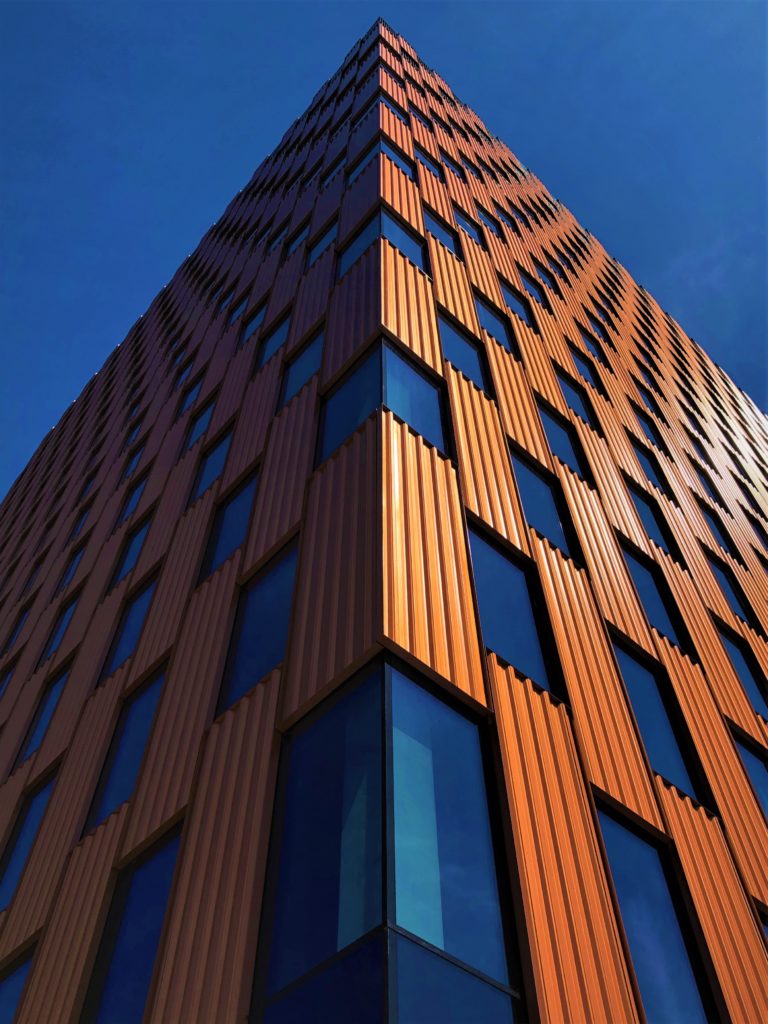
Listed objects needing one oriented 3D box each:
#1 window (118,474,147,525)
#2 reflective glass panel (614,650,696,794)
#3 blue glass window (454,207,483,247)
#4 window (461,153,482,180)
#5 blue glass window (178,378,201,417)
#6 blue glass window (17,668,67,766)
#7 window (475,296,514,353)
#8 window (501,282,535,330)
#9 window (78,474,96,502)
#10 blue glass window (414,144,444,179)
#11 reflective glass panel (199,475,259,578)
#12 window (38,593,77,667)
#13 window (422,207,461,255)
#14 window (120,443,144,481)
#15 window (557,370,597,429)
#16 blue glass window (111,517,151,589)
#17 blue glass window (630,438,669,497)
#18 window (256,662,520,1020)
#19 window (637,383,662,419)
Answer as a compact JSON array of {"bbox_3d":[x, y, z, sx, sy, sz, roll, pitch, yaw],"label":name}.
[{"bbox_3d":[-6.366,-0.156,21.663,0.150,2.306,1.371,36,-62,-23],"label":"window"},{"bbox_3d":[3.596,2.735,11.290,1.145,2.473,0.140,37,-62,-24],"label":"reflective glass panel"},{"bbox_3d":[2.366,-8.129,23.632,1.220,2.350,0.200,35,-61,-23],"label":"blue glass window"},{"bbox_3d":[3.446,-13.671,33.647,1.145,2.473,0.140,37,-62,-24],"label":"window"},{"bbox_3d":[-5.511,-3.216,23.784,0.122,2.218,1.199,36,-62,-23],"label":"blue glass window"},{"bbox_3d":[-6.202,3.736,15.198,0.200,2.350,1.220,37,-62,-24],"label":"blue glass window"},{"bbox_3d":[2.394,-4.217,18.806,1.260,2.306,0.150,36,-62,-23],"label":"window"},{"bbox_3d":[3.521,-5.432,22.152,1.199,2.218,0.122,36,-62,-23],"label":"window"},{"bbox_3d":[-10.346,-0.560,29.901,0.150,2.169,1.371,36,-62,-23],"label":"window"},{"bbox_3d":[1.423,-11.389,27.157,1.199,2.218,0.122,36,-62,-23],"label":"blue glass window"},{"bbox_3d":[-2.411,0.215,13.141,0.200,2.350,1.220,37,-62,-24],"label":"reflective glass panel"},{"bbox_3d":[-7.543,2.844,19.895,0.140,2.473,1.286,35,-61,-23],"label":"window"},{"bbox_3d":[1.397,-6.908,20.564,1.220,2.350,0.200,35,-61,-23],"label":"window"},{"bbox_3d":[-7.157,-1.393,23.736,0.200,2.350,1.220,37,-62,-24],"label":"window"},{"bbox_3d":[4.347,-2.624,19.032,1.220,2.350,0.200,35,-61,-23],"label":"window"},{"bbox_3d":[-5.525,0.992,18.549,0.140,2.473,1.286,35,-61,-23],"label":"blue glass window"},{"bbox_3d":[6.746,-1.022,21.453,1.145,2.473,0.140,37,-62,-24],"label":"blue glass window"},{"bbox_3d":[0.040,2.581,6.458,1.912,3.102,0.956,-3,-53,2],"label":"window"},{"bbox_3d":[9.007,-3.681,28.272,1.199,2.218,0.122,36,-62,-23],"label":"window"}]

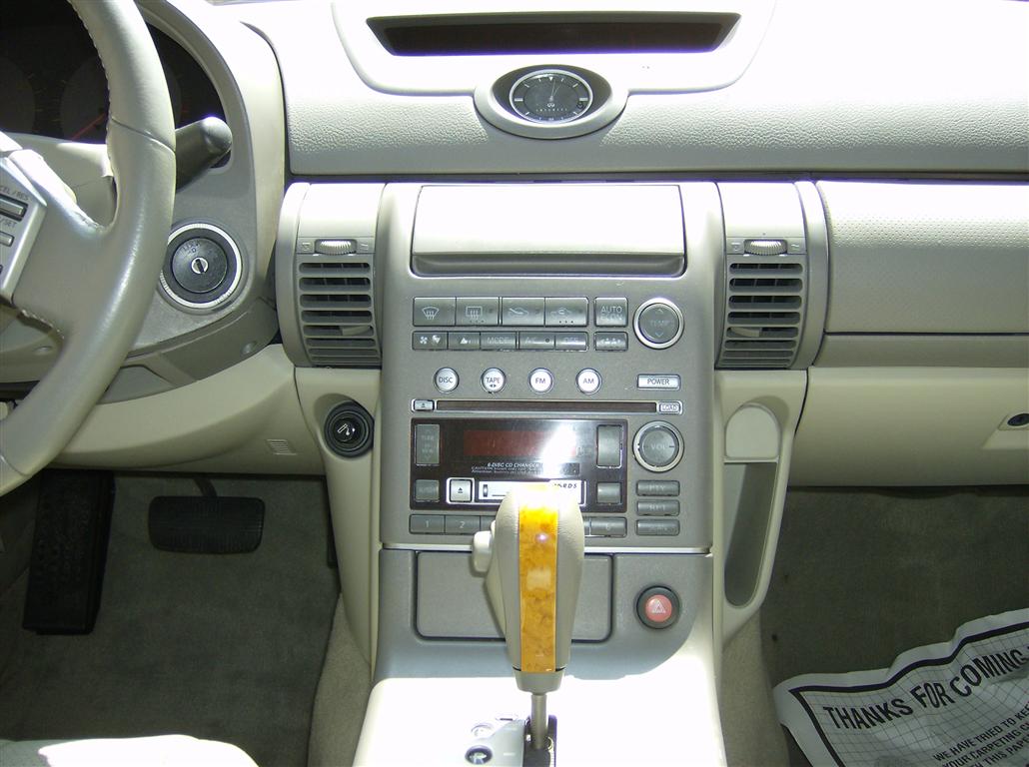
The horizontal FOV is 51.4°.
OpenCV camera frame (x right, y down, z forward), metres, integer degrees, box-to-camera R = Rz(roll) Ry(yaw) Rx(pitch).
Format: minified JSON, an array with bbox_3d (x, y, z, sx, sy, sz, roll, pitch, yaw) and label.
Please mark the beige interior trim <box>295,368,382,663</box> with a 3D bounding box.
[{"bbox_3d":[-0.112,0.081,0.682,0.057,0.179,0.062,0,3,0],"label":"beige interior trim"}]

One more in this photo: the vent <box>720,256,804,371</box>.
[{"bbox_3d":[0.158,-0.046,0.683,0.052,0.077,0.027,0,24,0],"label":"vent"}]

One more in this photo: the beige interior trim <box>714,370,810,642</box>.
[{"bbox_3d":[0.157,0.075,0.682,0.060,0.167,0.062,0,3,0],"label":"beige interior trim"}]

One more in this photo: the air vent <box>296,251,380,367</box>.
[{"bbox_3d":[-0.113,-0.048,0.683,0.051,0.077,0.027,0,24,0],"label":"air vent"}]

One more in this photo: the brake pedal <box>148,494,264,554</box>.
[{"bbox_3d":[-0.315,0.143,1.090,0.118,0.061,0.030,0,-10,0],"label":"brake pedal"}]

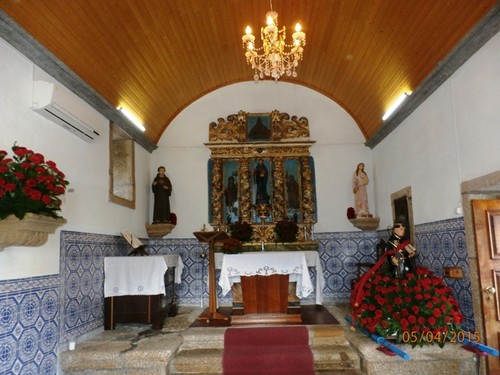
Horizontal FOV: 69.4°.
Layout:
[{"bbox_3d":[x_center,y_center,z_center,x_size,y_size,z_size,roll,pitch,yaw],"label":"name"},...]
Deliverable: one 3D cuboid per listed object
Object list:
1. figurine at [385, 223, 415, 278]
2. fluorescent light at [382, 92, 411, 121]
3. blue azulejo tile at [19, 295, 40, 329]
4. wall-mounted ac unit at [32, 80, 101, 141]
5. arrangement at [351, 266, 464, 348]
[{"bbox_3d":[1.736,0.751,4.159,0.320,0.670,0.250,-2,-10,-2],"label":"figurine"},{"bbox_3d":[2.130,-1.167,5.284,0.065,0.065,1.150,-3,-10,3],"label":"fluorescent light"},{"bbox_3d":[-1.950,1.099,3.224,0.016,0.291,0.291,-2,-9,3],"label":"blue azulejo tile"},{"bbox_3d":[-2.042,-0.837,4.151,0.215,0.295,1.090,-3,-10,3],"label":"wall-mounted ac unit"},{"bbox_3d":[1.579,1.181,3.736,1.061,0.655,0.957,-2,-9,3],"label":"arrangement"}]

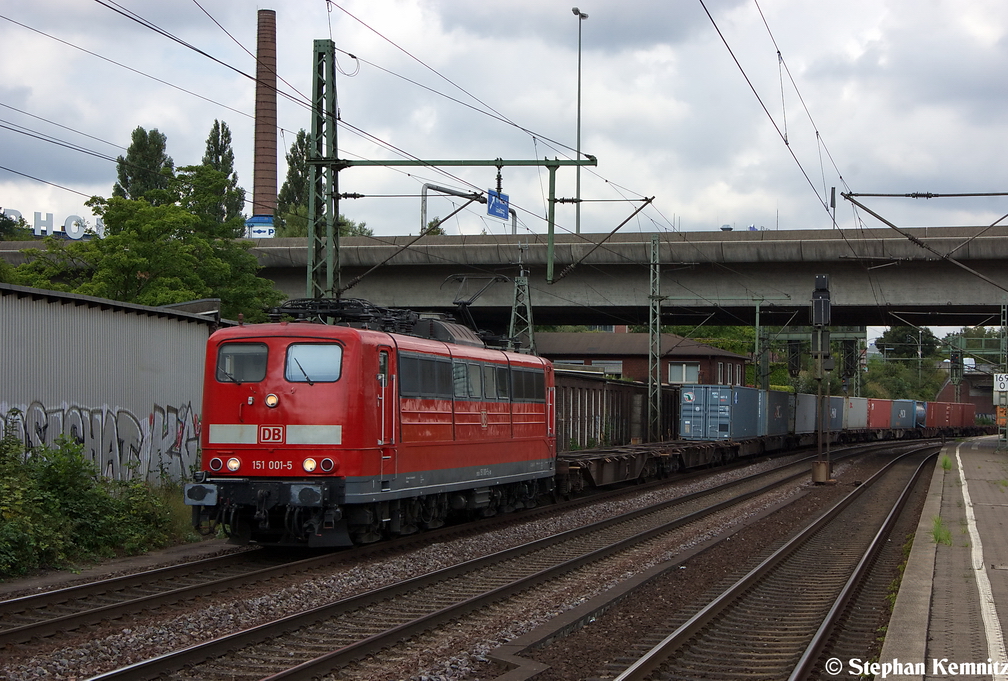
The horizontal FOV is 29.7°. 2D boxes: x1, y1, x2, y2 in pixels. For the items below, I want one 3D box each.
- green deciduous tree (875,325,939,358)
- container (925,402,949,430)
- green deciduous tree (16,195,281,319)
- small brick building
[{"bbox_3d":[63.800,0.600,302.000,10.200,9.200,9.800,0,-2,12],"label":"green deciduous tree"},{"bbox_3d":[44.600,7.800,199.000,2.440,2.590,6.060,-1,-2,22],"label":"container"},{"bbox_3d":[-12.700,-0.200,68.000,9.600,10.200,9.000,0,-2,12],"label":"green deciduous tree"},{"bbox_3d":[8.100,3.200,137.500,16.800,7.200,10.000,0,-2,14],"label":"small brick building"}]

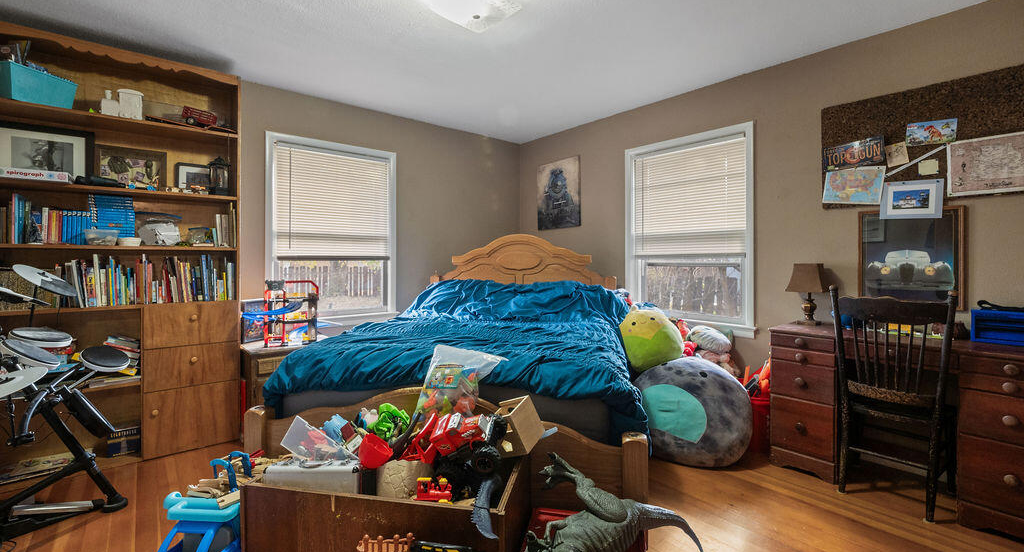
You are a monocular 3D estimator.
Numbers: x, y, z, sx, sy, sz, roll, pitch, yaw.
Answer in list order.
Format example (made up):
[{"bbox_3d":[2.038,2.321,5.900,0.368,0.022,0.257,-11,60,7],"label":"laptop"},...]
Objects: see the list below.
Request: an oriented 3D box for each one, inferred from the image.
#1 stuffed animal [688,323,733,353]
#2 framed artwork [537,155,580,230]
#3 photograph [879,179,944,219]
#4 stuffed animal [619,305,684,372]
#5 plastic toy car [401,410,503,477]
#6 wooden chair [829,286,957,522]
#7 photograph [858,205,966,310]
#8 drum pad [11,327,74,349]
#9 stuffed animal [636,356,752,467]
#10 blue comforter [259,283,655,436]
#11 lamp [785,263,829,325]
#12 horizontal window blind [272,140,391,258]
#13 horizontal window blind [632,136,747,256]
[{"bbox_3d":[1.397,0.446,2.930,0.250,0.200,0.290,-1,1,-37],"label":"stuffed animal"},{"bbox_3d":[0.463,-0.798,4.090,0.030,0.655,0.570,-2,3,-40],"label":"framed artwork"},{"bbox_3d":[2.208,-0.418,2.287,0.020,0.207,0.250,-1,5,-44],"label":"photograph"},{"bbox_3d":[0.859,0.385,2.550,0.390,0.400,0.300,-19,-14,23],"label":"stuffed animal"},{"bbox_3d":[-0.180,0.526,1.300,0.305,0.165,0.180,-15,11,10],"label":"plastic toy car"},{"bbox_3d":[1.860,0.558,2.035,0.480,1.000,0.420,-1,1,-41],"label":"wooden chair"},{"bbox_3d":[2.203,-0.099,2.312,0.025,0.548,0.423,-1,1,-44],"label":"photograph"},{"bbox_3d":[-2.095,0.278,1.844,0.190,0.045,0.190,21,-4,-38],"label":"drum pad"},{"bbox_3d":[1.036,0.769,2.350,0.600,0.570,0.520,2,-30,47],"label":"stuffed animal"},{"bbox_3d":[-0.137,0.353,2.670,1.720,0.620,1.900,0,1,11],"label":"blue comforter"},{"bbox_3d":[1.812,0.110,2.530,0.190,0.375,0.200,-1,1,-44],"label":"lamp"},{"bbox_3d":[-1.398,-0.565,3.333,0.880,0.880,0.040,-2,3,-40],"label":"horizontal window blind"},{"bbox_3d":[1.309,-0.566,3.175,0.040,0.880,0.880,-2,3,-40],"label":"horizontal window blind"}]

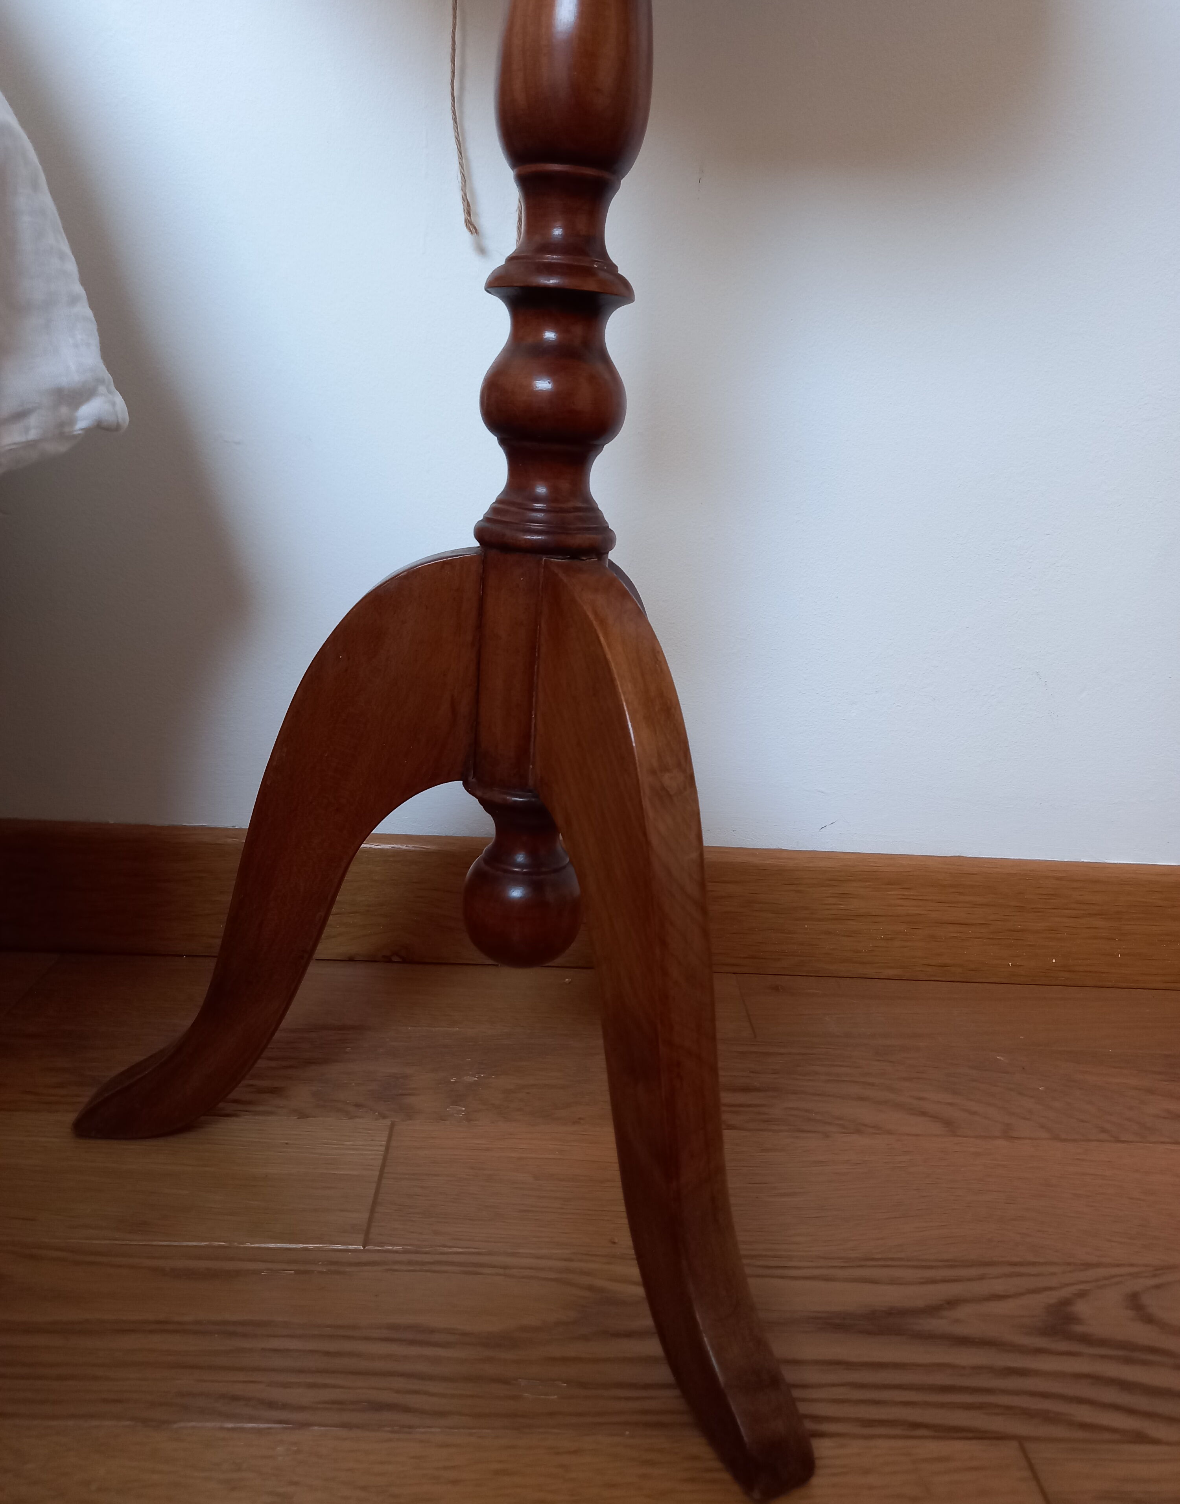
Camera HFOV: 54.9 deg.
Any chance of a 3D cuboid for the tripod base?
[{"bbox_3d":[-0.075,0.053,0.498,0.318,0.286,0.367,2,17,-2],"label":"tripod base"}]

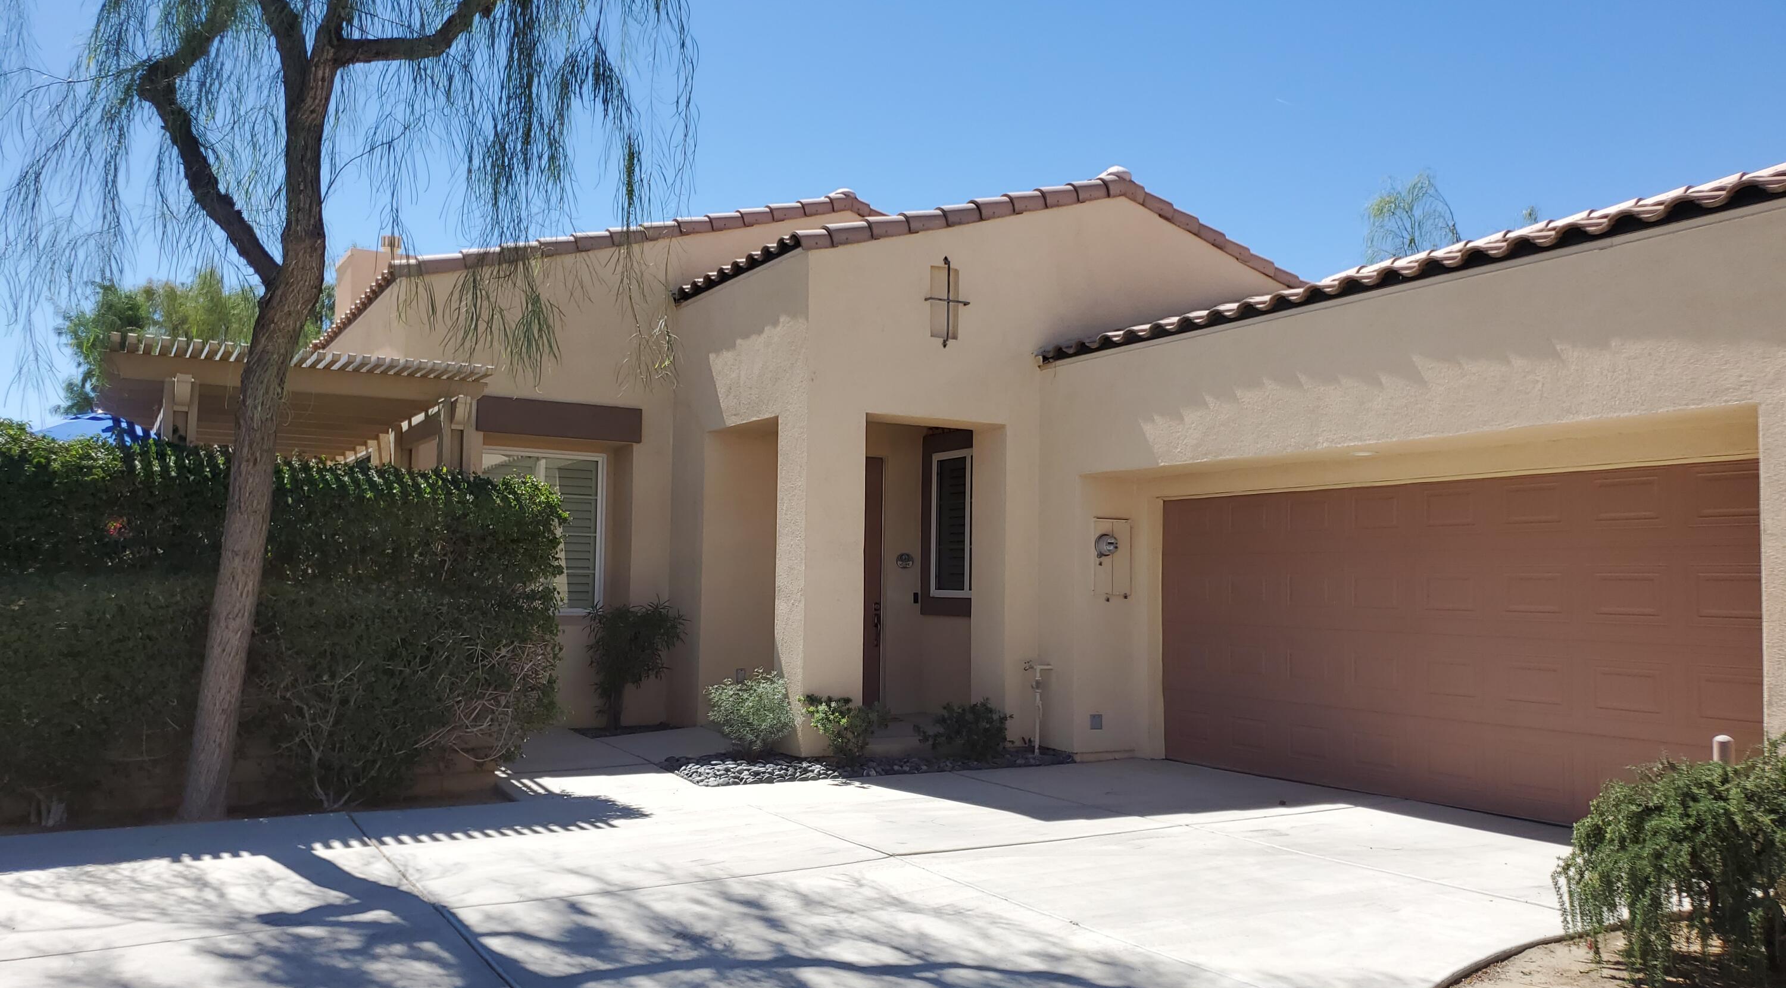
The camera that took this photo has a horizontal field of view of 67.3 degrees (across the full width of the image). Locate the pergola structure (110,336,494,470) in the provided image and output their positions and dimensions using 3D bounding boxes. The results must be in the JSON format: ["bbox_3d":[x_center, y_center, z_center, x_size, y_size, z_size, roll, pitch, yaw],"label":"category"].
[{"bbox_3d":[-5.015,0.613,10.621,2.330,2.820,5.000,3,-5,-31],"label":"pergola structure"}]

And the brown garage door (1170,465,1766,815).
[{"bbox_3d":[3.391,0.954,8.738,0.080,2.080,4.700,3,-5,-31],"label":"brown garage door"}]

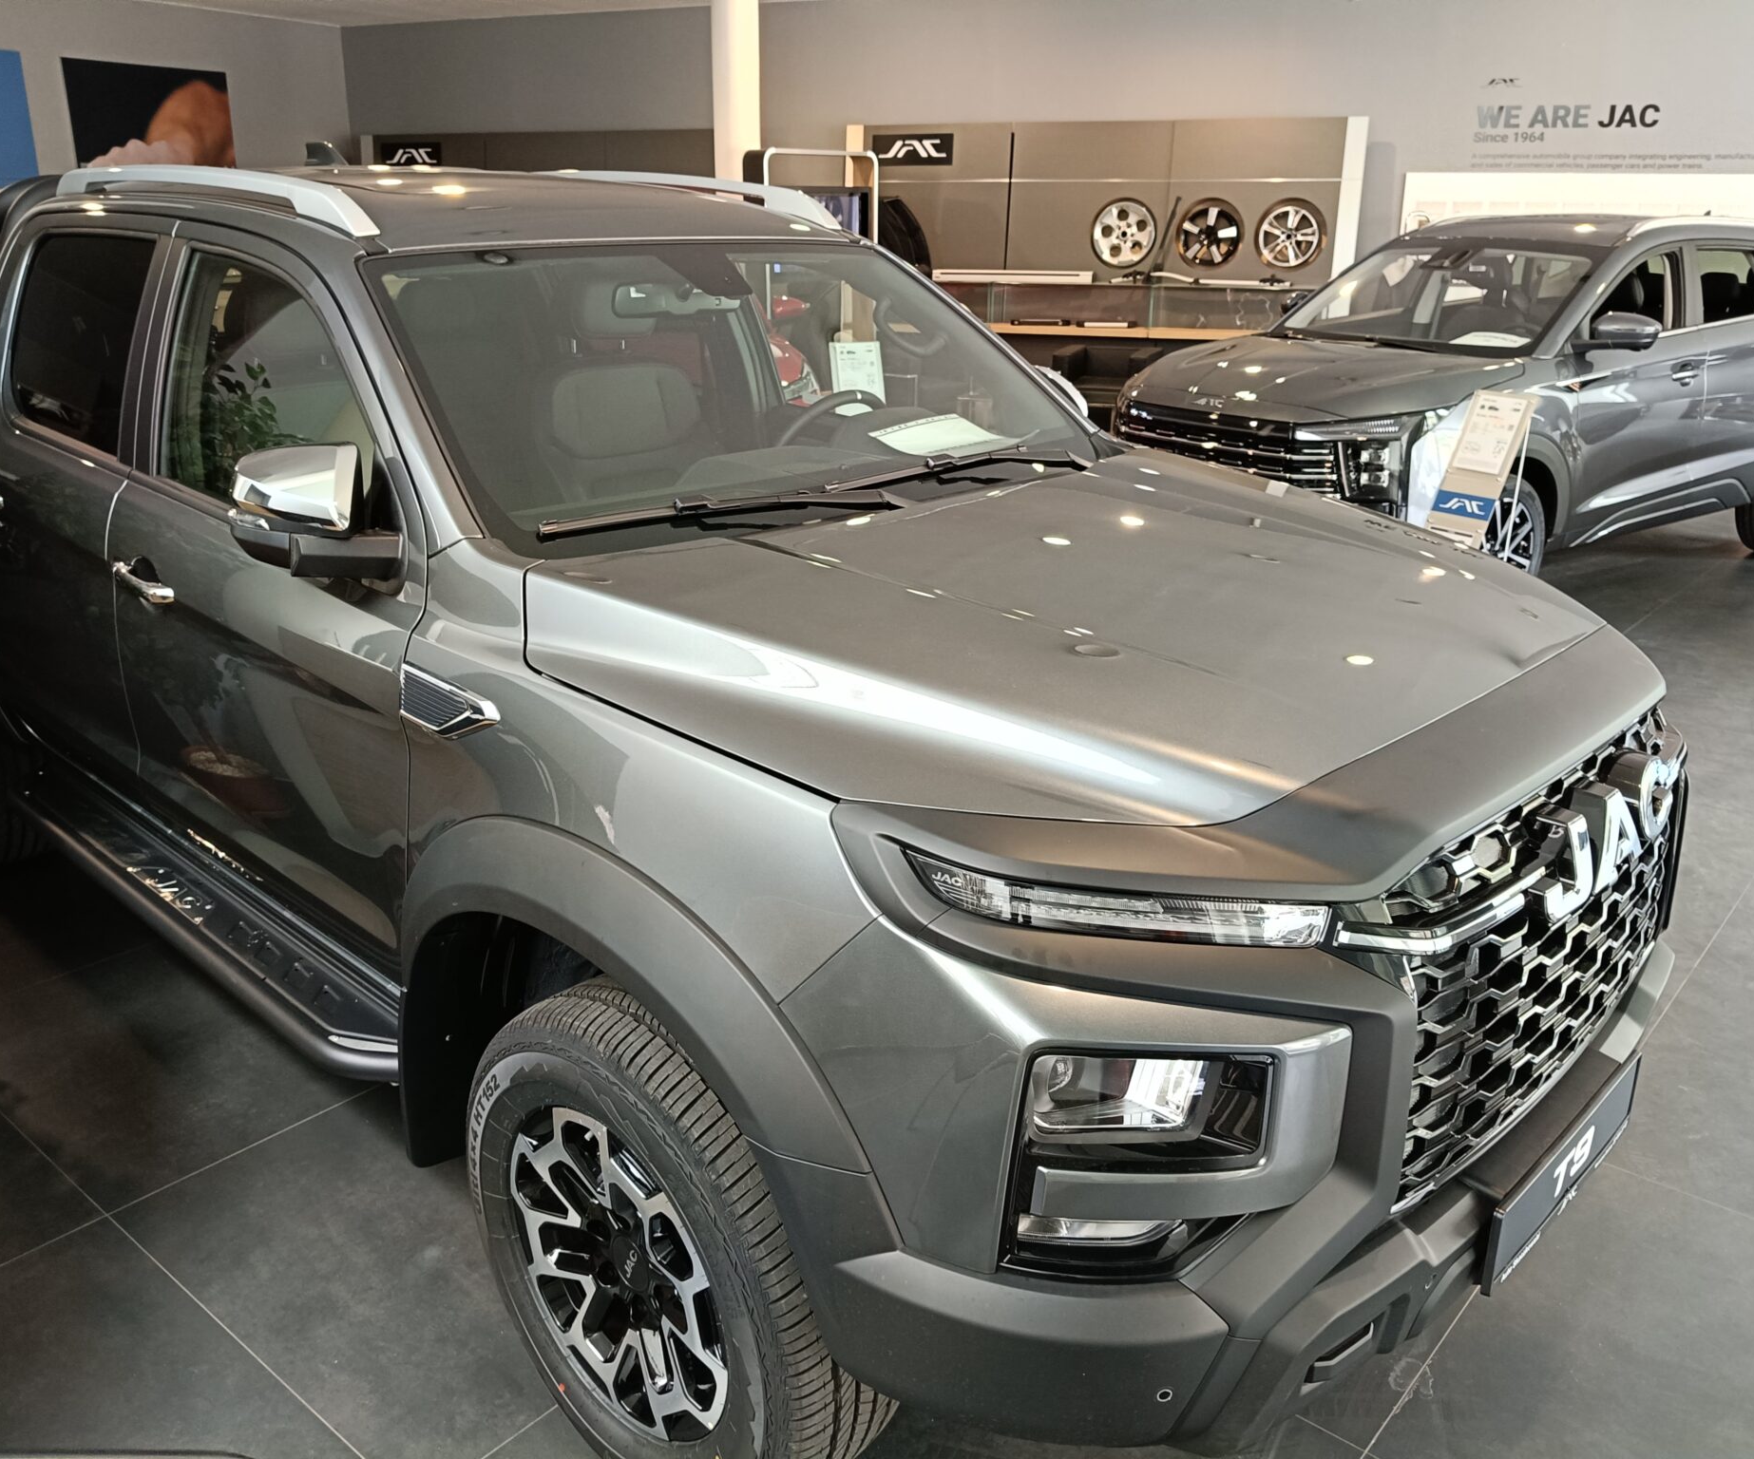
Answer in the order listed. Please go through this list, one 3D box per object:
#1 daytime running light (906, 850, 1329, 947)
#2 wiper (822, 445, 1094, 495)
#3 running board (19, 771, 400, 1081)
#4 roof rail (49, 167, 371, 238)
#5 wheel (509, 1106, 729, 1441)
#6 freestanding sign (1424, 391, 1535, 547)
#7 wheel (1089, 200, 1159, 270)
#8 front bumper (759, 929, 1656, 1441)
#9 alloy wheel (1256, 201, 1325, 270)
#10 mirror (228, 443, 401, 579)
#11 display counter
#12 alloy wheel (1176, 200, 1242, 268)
[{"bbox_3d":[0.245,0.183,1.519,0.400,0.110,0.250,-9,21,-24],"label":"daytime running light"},{"bbox_3d":[0.160,-0.495,2.734,0.085,0.060,0.750,18,26,41],"label":"wiper"},{"bbox_3d":[-1.395,0.331,3.024,1.900,0.110,0.220,18,26,41],"label":"running board"},{"bbox_3d":[-1.390,-1.077,2.957,1.480,0.125,0.065,18,26,41],"label":"roof rail"},{"bbox_3d":[-0.307,0.730,2.070,0.483,0.483,0.190,18,26,41],"label":"wheel"},{"bbox_3d":[2.356,-0.800,5.916,0.600,1.130,0.290,-12,23,-31],"label":"freestanding sign"},{"bbox_3d":[1.831,-3.664,10.799,0.470,0.470,0.180,9,21,23],"label":"wheel"},{"bbox_3d":[0.746,0.381,2.134,0.600,0.640,1.900,18,26,41],"label":"front bumper"},{"bbox_3d":[2.915,-3.484,10.322,0.440,0.440,0.180,9,21,23],"label":"alloy wheel"},{"bbox_3d":[-0.802,-0.307,2.113,0.150,0.190,0.250,18,26,41],"label":"mirror"},{"bbox_3d":[1.587,-2.651,10.923,3.400,1.270,0.500,9,21,23],"label":"display counter"},{"bbox_3d":[2.402,-3.571,10.547,0.450,0.450,0.180,9,21,23],"label":"alloy wheel"}]

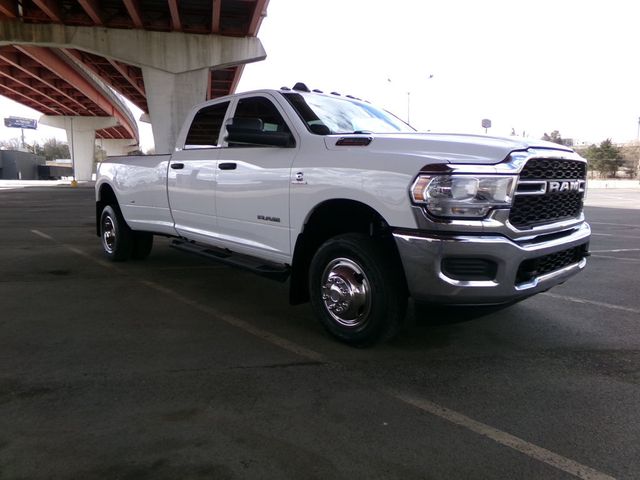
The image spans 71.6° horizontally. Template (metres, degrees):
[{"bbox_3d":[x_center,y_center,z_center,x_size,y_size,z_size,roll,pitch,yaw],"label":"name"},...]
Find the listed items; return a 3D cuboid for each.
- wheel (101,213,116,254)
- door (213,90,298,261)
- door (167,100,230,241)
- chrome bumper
[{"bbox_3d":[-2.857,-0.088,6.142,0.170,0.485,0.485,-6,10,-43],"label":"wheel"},{"bbox_3d":[-0.550,-0.569,3.892,0.230,1.440,1.120,-6,10,-43],"label":"door"},{"bbox_3d":[-1.289,-0.709,4.668,0.230,1.445,1.080,-6,10,-43],"label":"door"},{"bbox_3d":[1.421,0.114,3.203,2.000,0.400,0.660,-6,10,-43],"label":"chrome bumper"}]

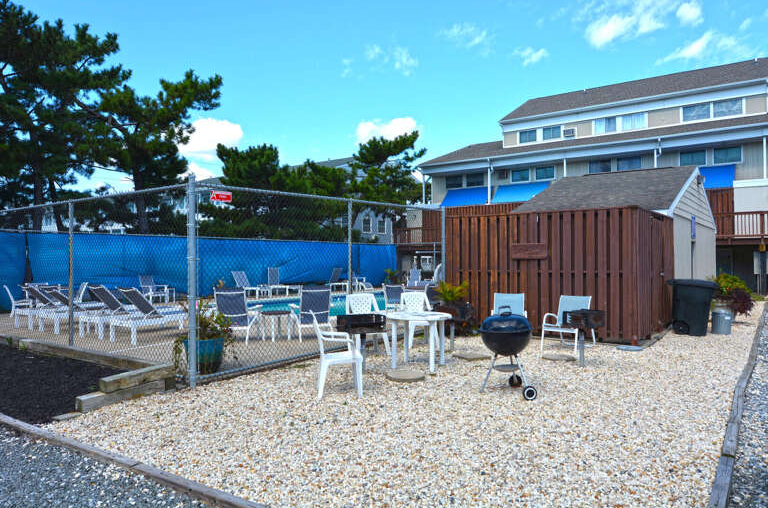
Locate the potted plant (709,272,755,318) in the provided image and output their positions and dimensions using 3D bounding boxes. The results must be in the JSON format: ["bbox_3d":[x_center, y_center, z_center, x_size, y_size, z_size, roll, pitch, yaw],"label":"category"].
[{"bbox_3d":[7.170,0.903,10.950,0.800,1.010,0.780,0,0,33],"label":"potted plant"}]

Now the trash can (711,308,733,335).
[{"bbox_3d":[6.719,1.293,10.602,0.420,0.540,0.420,0,0,32],"label":"trash can"}]

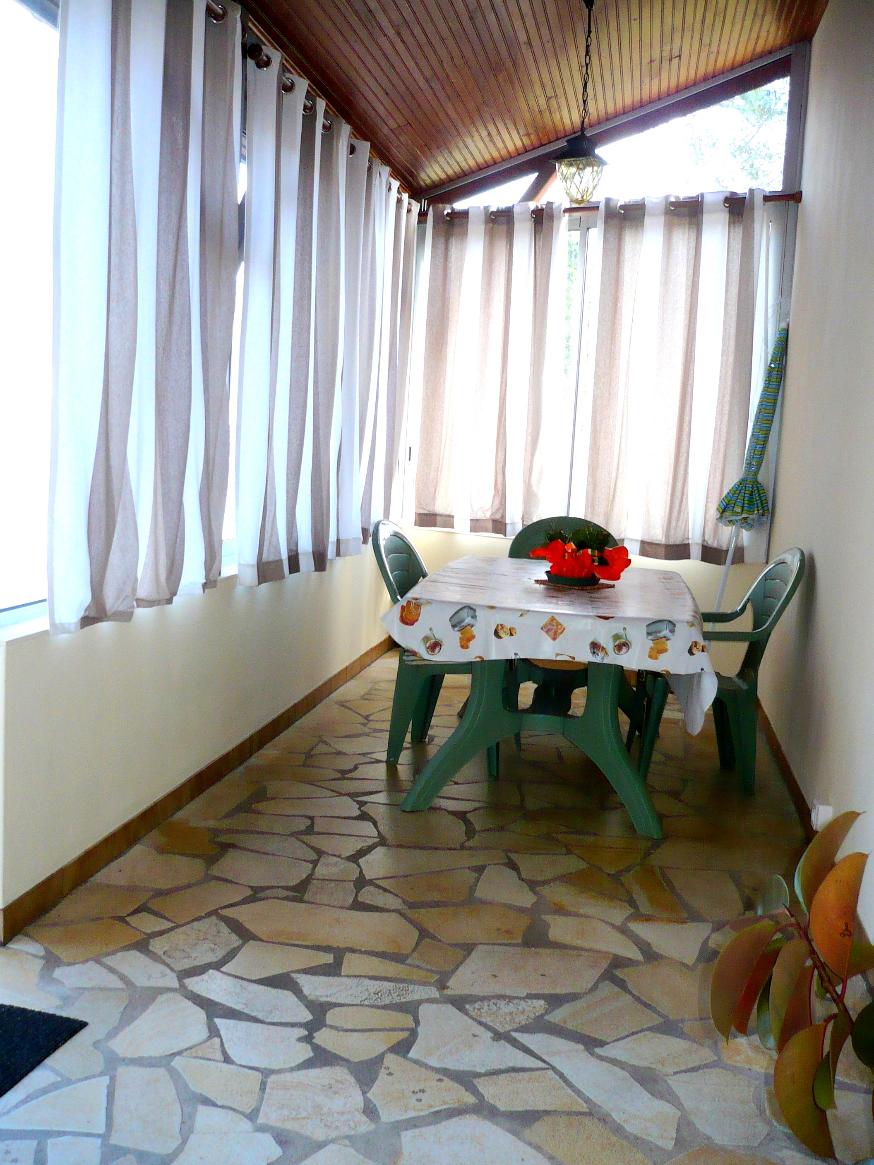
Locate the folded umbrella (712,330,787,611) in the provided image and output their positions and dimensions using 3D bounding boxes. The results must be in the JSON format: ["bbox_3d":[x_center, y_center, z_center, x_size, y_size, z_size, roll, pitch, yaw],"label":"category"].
[{"bbox_3d":[1.415,-0.274,5.556,0.260,1.873,0.260,13,11,9],"label":"folded umbrella"}]

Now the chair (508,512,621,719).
[{"bbox_3d":[0.543,0.168,5.448,0.560,0.910,0.600,4,7,10],"label":"chair"}]

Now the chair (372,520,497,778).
[{"bbox_3d":[0.018,0.237,4.633,0.600,0.910,0.560,4,7,13],"label":"chair"}]

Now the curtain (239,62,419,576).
[{"bbox_3d":[-0.395,-0.970,5.089,0.170,1.793,2.660,4,7,10],"label":"curtain"}]

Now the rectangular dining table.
[{"bbox_3d":[0.458,0.361,4.555,0.980,0.725,1.720,4,7,10],"label":"rectangular dining table"}]

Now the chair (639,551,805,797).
[{"bbox_3d":[1.067,0.306,4.478,0.590,0.910,0.560,4,7,9],"label":"chair"}]

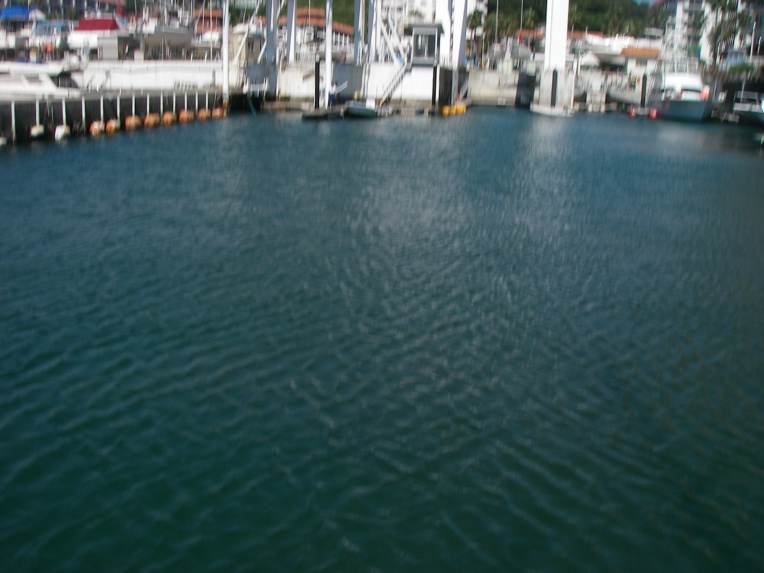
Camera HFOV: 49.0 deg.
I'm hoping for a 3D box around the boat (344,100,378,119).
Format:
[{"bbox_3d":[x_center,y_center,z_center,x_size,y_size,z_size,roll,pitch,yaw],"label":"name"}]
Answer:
[{"bbox_3d":[-1.363,-11.754,55.758,2.400,1.050,1.150,13,18,38],"label":"boat"}]

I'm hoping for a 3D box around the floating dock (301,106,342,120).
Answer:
[{"bbox_3d":[-4.047,-11.907,57.838,1.900,0.450,7.500,2,14,3],"label":"floating dock"}]

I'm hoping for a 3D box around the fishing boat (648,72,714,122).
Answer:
[{"bbox_3d":[22.826,-14.482,64.027,3.600,3.650,9.500,8,15,23],"label":"fishing boat"}]

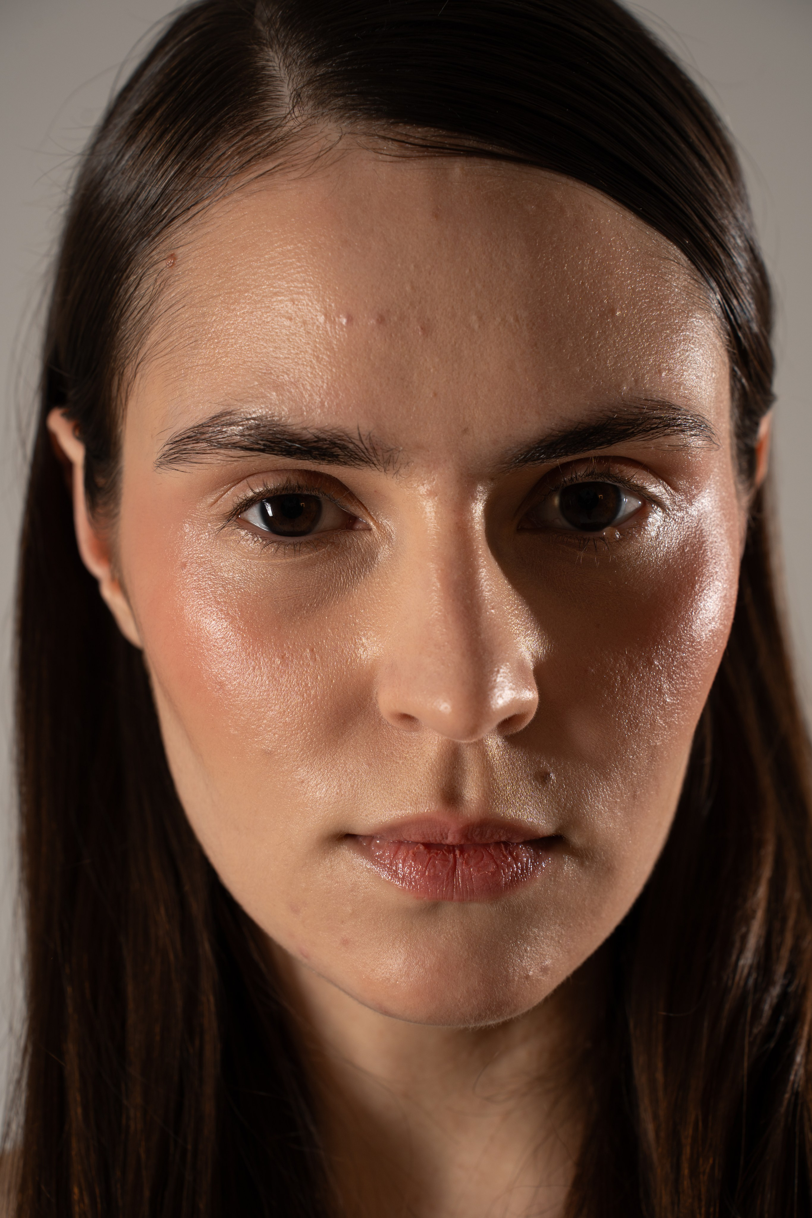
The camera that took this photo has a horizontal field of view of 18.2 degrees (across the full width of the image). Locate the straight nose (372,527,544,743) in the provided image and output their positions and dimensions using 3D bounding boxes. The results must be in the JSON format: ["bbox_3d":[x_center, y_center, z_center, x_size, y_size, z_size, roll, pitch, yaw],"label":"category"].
[{"bbox_3d":[0.010,0.005,0.503,0.032,0.041,0.026,-2,7,-5],"label":"straight nose"}]

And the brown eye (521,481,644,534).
[{"bbox_3d":[0.036,-0.021,0.517,0.025,0.011,0.011,-2,7,-5],"label":"brown eye"}]

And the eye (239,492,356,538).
[{"bbox_3d":[-0.022,-0.019,0.514,0.025,0.010,0.011,-2,7,-5],"label":"eye"}]

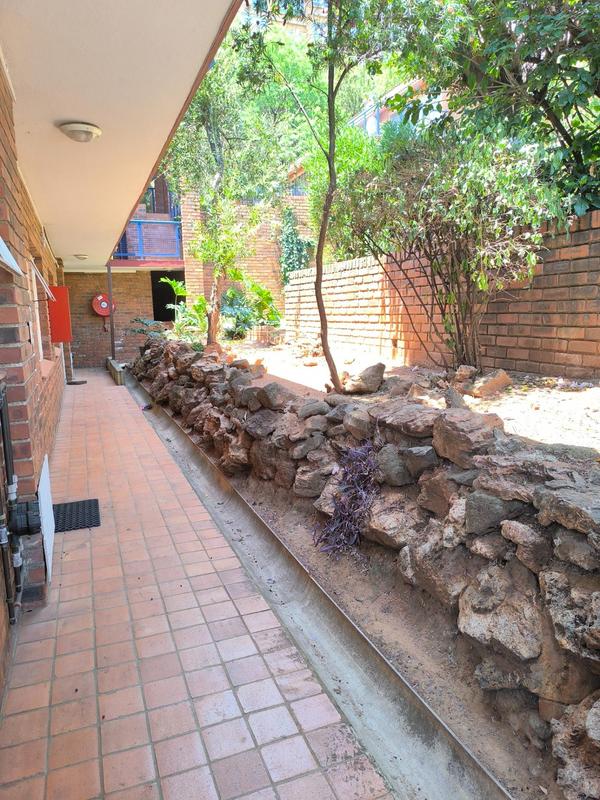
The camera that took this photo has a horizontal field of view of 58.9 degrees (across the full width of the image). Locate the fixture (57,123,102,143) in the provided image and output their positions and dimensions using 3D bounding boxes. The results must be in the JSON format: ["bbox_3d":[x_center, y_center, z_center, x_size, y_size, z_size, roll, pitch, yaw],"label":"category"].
[{"bbox_3d":[-1.359,-1.641,3.303,0.248,0.070,0.248,-4,10,-22],"label":"fixture"}]

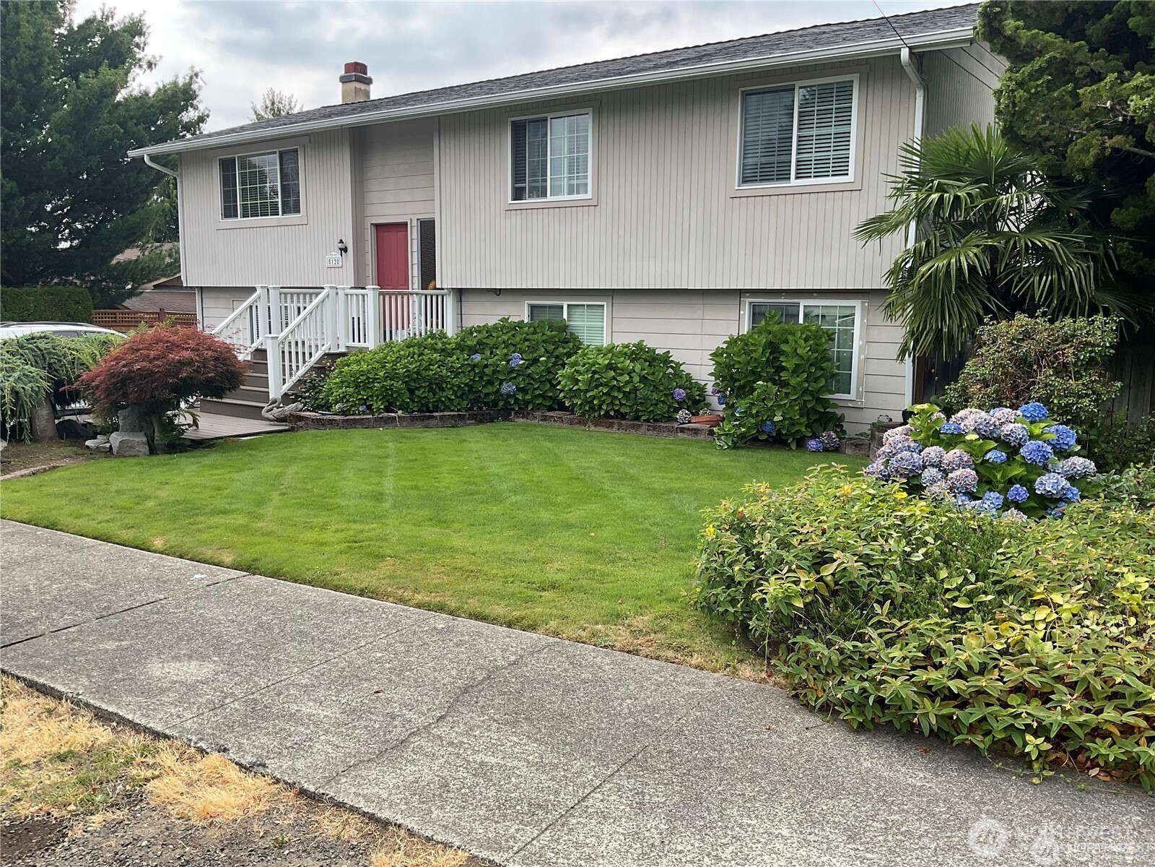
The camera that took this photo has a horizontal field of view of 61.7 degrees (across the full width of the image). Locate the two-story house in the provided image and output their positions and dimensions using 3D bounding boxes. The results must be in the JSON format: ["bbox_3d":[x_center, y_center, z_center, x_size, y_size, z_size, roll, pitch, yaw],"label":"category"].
[{"bbox_3d":[0.293,-4.024,18.220,15.700,6.250,9.600,6,10,35],"label":"two-story house"}]

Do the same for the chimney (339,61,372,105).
[{"bbox_3d":[-5.234,-8.162,22.885,0.540,1.050,0.540,6,10,36],"label":"chimney"}]

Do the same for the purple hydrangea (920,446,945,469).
[{"bbox_3d":[2.171,0.143,5.900,0.160,0.140,0.155,4,8,20],"label":"purple hydrangea"}]

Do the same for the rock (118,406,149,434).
[{"bbox_3d":[-5.144,-0.157,11.200,0.360,0.360,0.320,-3,9,-25],"label":"rock"}]

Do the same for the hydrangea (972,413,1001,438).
[{"bbox_3d":[2.426,-0.048,5.750,0.170,0.145,0.170,4,9,23],"label":"hydrangea"}]

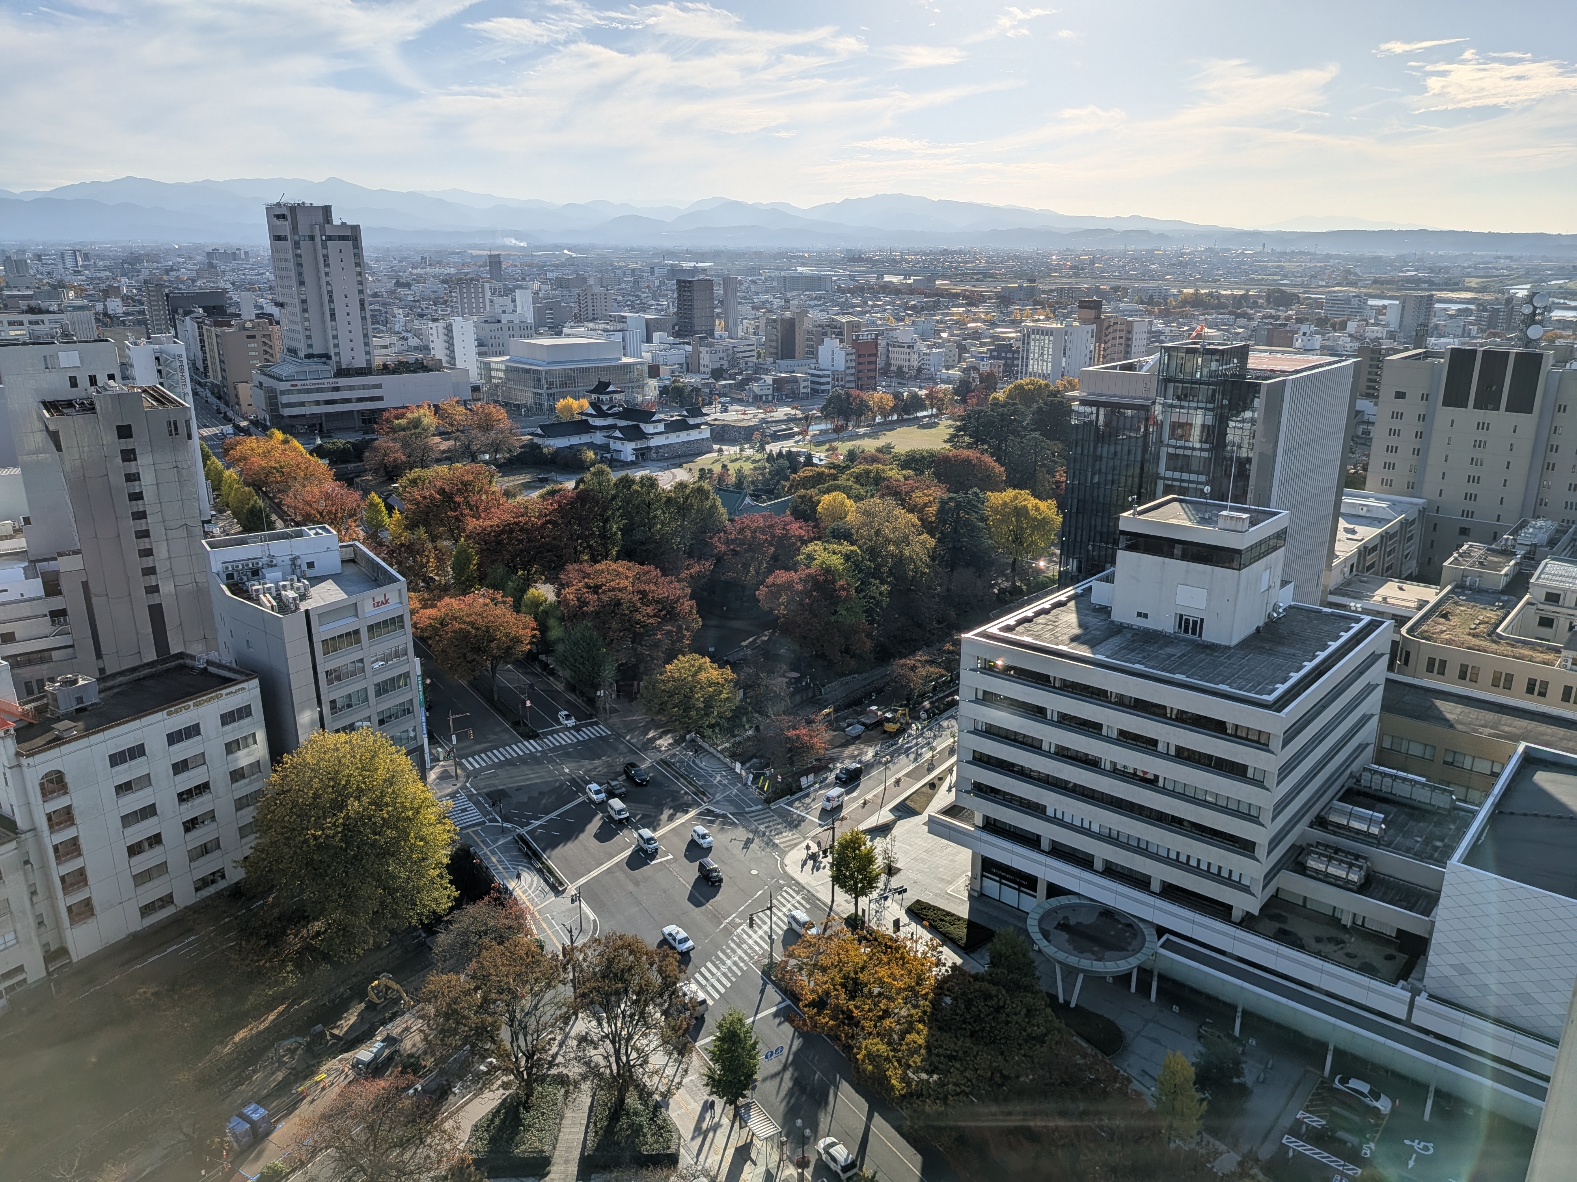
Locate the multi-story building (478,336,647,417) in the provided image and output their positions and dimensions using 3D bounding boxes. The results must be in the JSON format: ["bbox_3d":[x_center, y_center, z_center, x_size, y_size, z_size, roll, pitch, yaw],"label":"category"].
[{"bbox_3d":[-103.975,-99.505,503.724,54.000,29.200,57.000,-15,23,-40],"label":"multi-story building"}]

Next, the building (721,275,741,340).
[{"bbox_3d":[-42.519,-207.921,811.958,9.000,49.000,11.000,14,22,38],"label":"building"}]

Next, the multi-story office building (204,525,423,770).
[{"bbox_3d":[-63.179,10.508,147.637,20.000,31.500,29.500,-14,22,-38],"label":"multi-story office building"}]

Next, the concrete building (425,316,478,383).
[{"bbox_3d":[-168.580,-118.877,548.811,22.220,34.340,15.150,-11,20,-31],"label":"concrete building"}]

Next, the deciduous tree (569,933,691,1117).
[{"bbox_3d":[-13.292,36.947,90.749,10.302,16.160,10.302,0,17,0],"label":"deciduous tree"}]

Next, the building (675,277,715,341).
[{"bbox_3d":[-68.393,-204.366,796.746,16.160,46.460,26.260,-11,20,-31],"label":"building"}]

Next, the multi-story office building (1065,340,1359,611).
[{"bbox_3d":[64.001,-11.009,172.706,29.000,57.000,40.000,14,22,38],"label":"multi-story office building"}]

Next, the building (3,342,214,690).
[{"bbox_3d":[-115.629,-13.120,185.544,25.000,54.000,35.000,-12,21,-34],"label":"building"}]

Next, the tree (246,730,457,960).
[{"bbox_3d":[-43.883,26.559,111.834,19.190,23.028,19.190,0,17,0],"label":"tree"}]

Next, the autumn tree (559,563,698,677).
[{"bbox_3d":[-26.489,6.051,183.813,23.000,20.000,21.000,0,18,0],"label":"autumn tree"}]

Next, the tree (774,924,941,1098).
[{"bbox_3d":[6.165,37.070,98.719,14.500,11.900,14.300,0,18,0],"label":"tree"}]

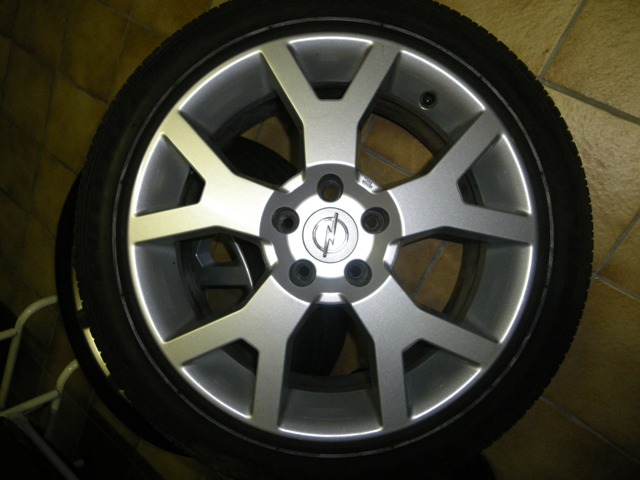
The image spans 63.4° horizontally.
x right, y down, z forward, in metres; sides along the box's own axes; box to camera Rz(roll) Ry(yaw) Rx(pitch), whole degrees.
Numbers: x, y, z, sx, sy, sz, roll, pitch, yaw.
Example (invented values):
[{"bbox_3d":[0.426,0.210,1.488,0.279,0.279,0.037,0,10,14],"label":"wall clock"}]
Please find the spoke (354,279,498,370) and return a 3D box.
[{"bbox_3d":[0.116,0.109,0.614,0.166,0.040,0.074,30,89,1],"label":"spoke"}]

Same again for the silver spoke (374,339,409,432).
[{"bbox_3d":[0.084,0.167,0.612,0.033,0.040,0.098,-6,88,0],"label":"silver spoke"}]

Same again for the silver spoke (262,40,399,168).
[{"bbox_3d":[0.012,-0.158,0.622,0.160,0.040,0.145,0,88,0],"label":"silver spoke"}]

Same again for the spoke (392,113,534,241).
[{"bbox_3d":[0.158,-0.053,0.619,0.150,0.040,0.165,-18,88,-1],"label":"spoke"}]

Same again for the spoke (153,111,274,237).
[{"bbox_3d":[-0.125,-0.069,0.619,0.174,0.040,0.075,40,89,1],"label":"spoke"}]

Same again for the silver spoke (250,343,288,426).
[{"bbox_3d":[-0.059,0.167,0.612,0.033,0.040,0.097,6,88,0],"label":"silver spoke"}]

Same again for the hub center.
[{"bbox_3d":[0.013,-0.005,0.618,0.065,0.020,0.065,-18,88,-1],"label":"hub center"}]

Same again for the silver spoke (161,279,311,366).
[{"bbox_3d":[-0.090,0.108,0.614,0.166,0.040,0.079,-32,89,-1],"label":"silver spoke"}]

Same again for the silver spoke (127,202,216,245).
[{"bbox_3d":[-0.169,-0.021,0.618,0.108,0.040,0.033,-11,88,0],"label":"silver spoke"}]

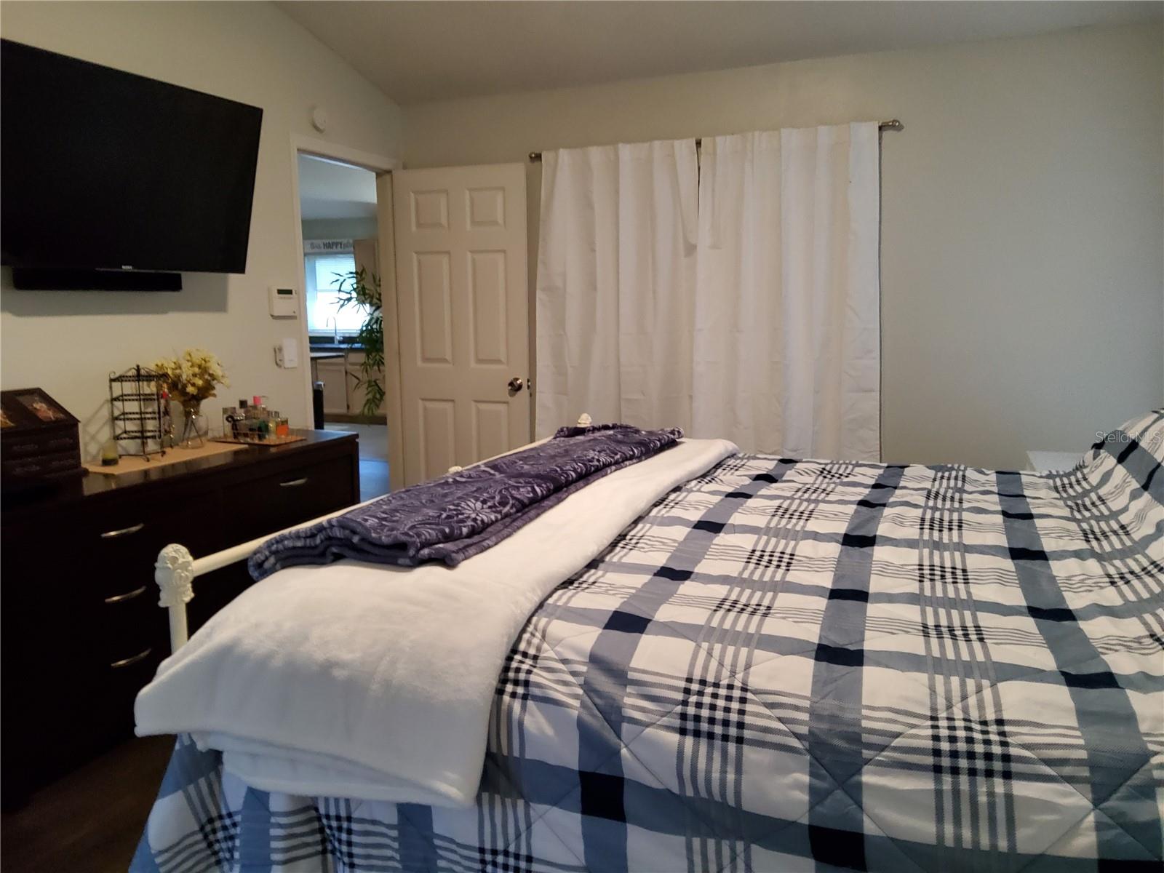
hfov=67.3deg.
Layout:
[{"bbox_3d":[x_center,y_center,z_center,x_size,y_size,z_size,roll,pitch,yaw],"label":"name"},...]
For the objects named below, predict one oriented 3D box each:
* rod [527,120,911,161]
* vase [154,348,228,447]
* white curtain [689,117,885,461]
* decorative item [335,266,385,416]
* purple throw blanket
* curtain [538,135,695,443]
[{"bbox_3d":[0.538,-1.361,4.037,1.780,0.050,0.080,3,10,24],"label":"rod"},{"bbox_3d":[-1.492,-0.155,3.373,0.260,0.390,0.270,3,10,24],"label":"vase"},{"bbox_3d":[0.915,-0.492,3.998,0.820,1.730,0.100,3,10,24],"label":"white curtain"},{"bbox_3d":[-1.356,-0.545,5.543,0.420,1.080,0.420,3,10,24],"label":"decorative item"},{"bbox_3d":[-0.178,0.137,2.630,0.490,0.140,1.690,3,10,24],"label":"purple throw blanket"},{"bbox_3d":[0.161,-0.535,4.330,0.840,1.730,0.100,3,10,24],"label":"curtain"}]

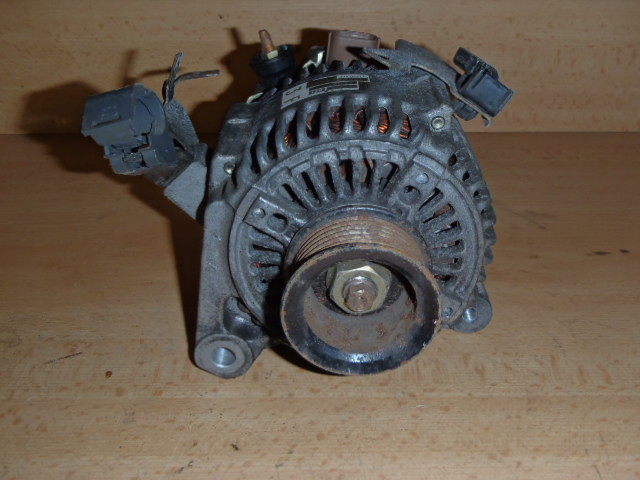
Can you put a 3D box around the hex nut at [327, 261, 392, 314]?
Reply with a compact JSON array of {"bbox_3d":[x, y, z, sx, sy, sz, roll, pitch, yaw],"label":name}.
[{"bbox_3d":[0.016,0.018,0.291,0.028,0.028,0.011,0,31,0],"label":"hex nut"}]

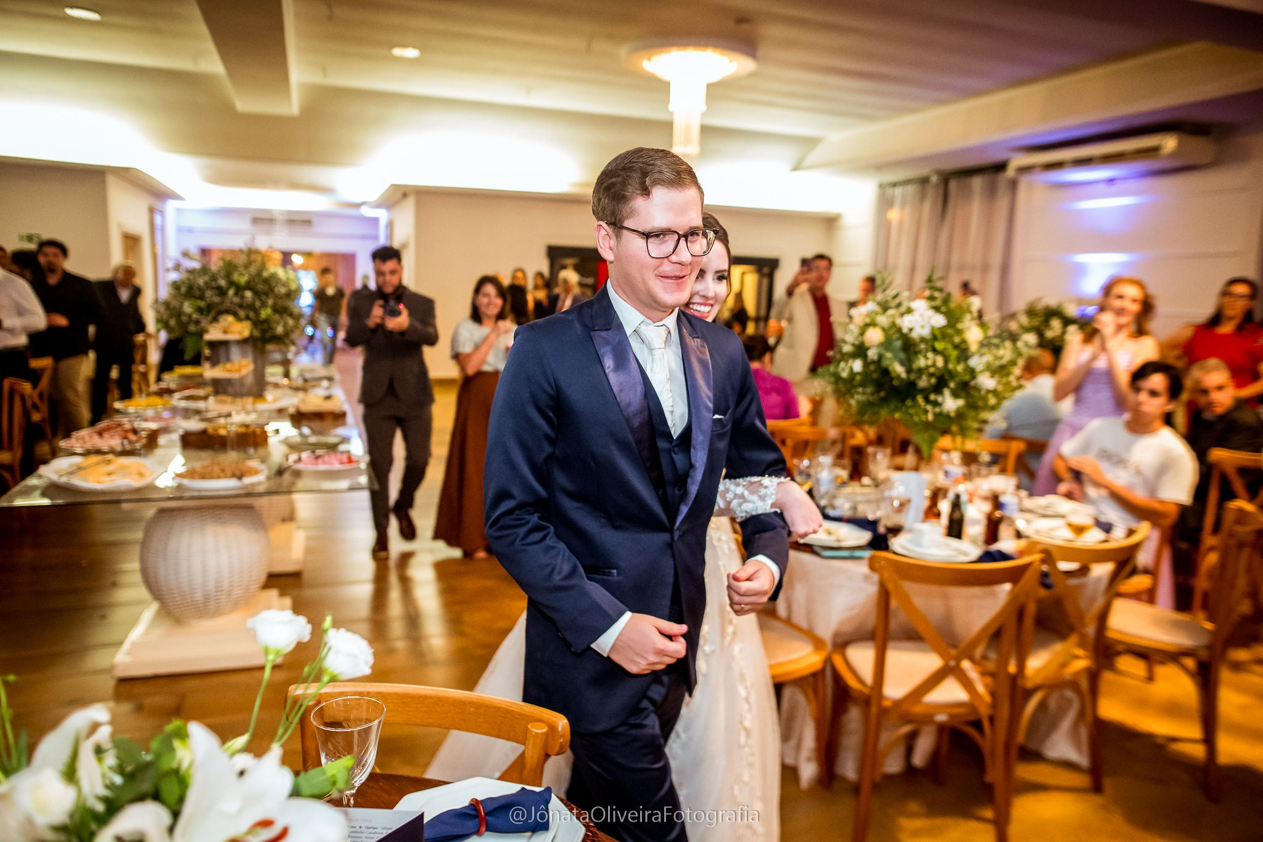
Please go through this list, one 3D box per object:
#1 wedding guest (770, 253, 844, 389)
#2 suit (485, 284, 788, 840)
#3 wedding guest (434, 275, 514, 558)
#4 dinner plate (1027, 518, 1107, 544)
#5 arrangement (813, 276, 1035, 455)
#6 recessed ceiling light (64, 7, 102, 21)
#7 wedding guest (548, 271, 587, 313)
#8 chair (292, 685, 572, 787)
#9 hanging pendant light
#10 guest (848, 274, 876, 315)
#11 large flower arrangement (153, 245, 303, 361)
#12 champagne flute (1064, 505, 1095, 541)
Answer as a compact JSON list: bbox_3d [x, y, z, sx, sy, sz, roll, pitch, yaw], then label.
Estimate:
[{"bbox_3d":[1.358,-0.375,6.645,0.580,1.849,0.420,1,9,-9],"label":"wedding guest"},{"bbox_3d":[-0.003,0.563,1.466,0.535,1.525,0.406,-3,11,-28],"label":"suit"},{"bbox_3d":[-0.900,-0.055,4.974,0.540,1.583,0.450,-1,9,-18],"label":"wedding guest"},{"bbox_3d":[1.532,0.390,2.967,0.285,0.028,0.285,2,9,0],"label":"dinner plate"},{"bbox_3d":[1.062,-0.196,3.070,0.740,0.640,0.720,5,10,19],"label":"arrangement"},{"bbox_3d":[-3.923,-2.924,6.020,0.240,0.050,0.240,-1,10,-21],"label":"recessed ceiling light"},{"bbox_3d":[-0.703,-0.755,9.034,0.460,1.705,0.330,2,9,0],"label":"wedding guest"},{"bbox_3d":[-0.400,0.931,1.299,0.485,0.881,0.525,4,9,8],"label":"chair"},{"bbox_3d":[0.448,-2.386,6.516,0.980,0.880,0.980,2,9,0],"label":"hanging pendant light"},{"bbox_3d":[2.308,-0.588,8.537,0.500,1.742,0.350,7,10,30],"label":"guest"},{"bbox_3d":[-2.538,-0.742,5.300,0.870,0.680,0.800,-2,10,-26],"label":"large flower arrangement"},{"bbox_3d":[1.482,0.354,2.765,0.092,0.160,0.092,-1,10,-21],"label":"champagne flute"}]

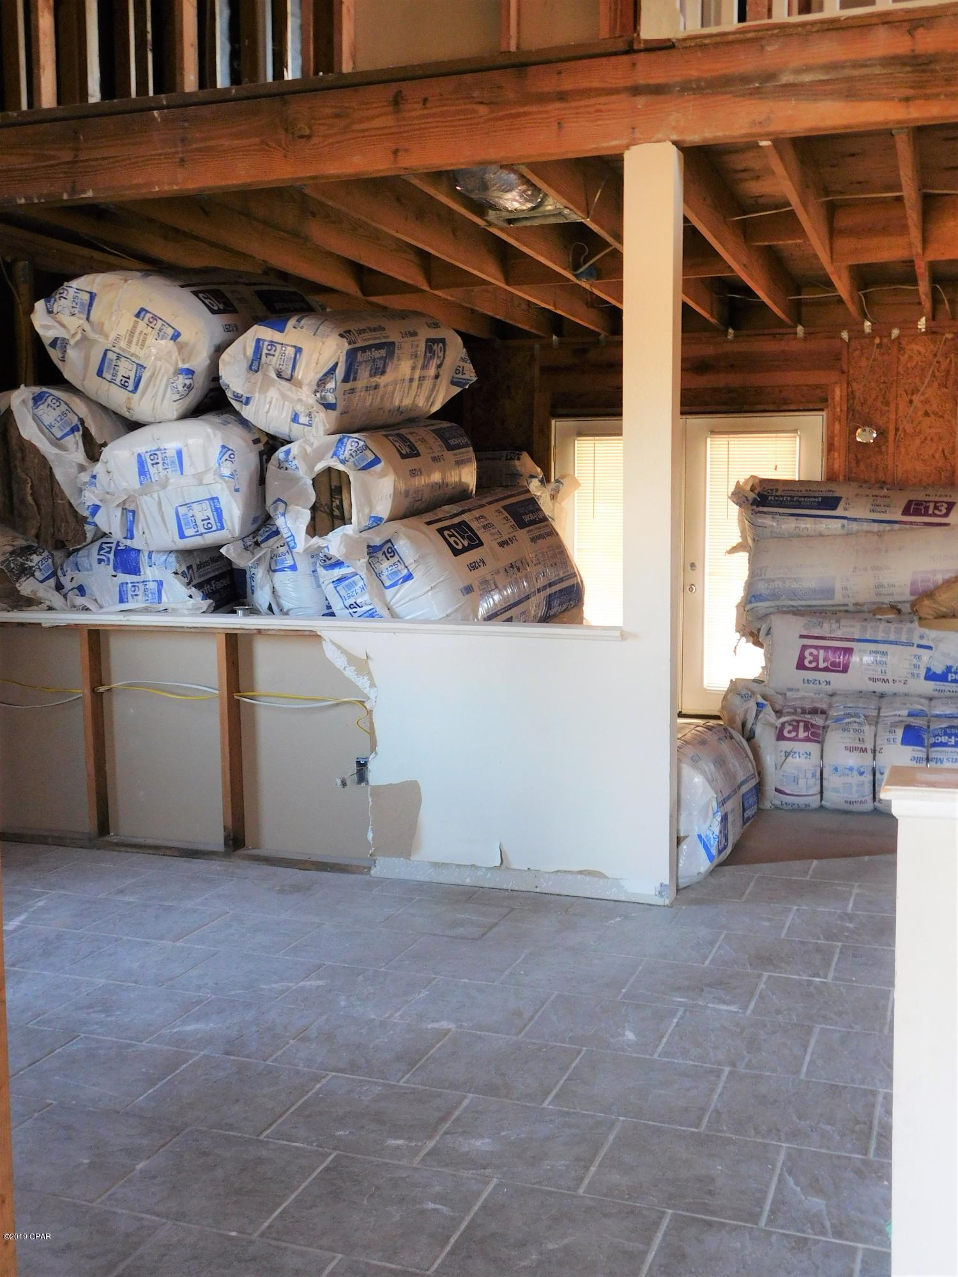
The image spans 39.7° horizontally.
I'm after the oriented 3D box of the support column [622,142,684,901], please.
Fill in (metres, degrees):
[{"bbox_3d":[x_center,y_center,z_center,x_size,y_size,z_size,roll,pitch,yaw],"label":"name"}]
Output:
[{"bbox_3d":[0.582,-0.352,4.492,0.160,2.500,0.155,2,5,20],"label":"support column"}]

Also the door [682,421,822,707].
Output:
[{"bbox_3d":[1.849,-0.491,8.950,0.914,2.030,0.050,2,5,20],"label":"door"}]

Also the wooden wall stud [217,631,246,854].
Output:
[{"bbox_3d":[-0.948,0.395,5.079,0.038,0.835,0.089,2,6,20],"label":"wooden wall stud"}]

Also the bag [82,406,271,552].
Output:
[{"bbox_3d":[-1.121,-0.728,5.905,0.640,0.520,1.220,1,10,12],"label":"bag"}]

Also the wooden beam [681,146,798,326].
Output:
[{"bbox_3d":[1.275,-1.931,6.437,0.038,0.265,4.340,2,6,20],"label":"wooden beam"}]

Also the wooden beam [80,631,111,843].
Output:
[{"bbox_3d":[-1.519,0.374,5.282,0.038,0.830,0.089,2,6,20],"label":"wooden beam"}]

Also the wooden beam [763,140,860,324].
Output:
[{"bbox_3d":[1.658,-1.918,6.301,0.038,0.265,4.340,2,6,20],"label":"wooden beam"}]

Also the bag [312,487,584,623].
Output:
[{"bbox_3d":[-0.090,-0.284,5.600,0.600,0.500,1.170,-16,4,38],"label":"bag"}]

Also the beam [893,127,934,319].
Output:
[{"bbox_3d":[2.040,-1.906,6.165,0.038,0.265,4.340,2,6,20],"label":"beam"}]

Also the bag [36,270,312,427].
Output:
[{"bbox_3d":[-1.300,-1.312,5.979,0.660,0.580,1.220,1,13,14],"label":"bag"}]

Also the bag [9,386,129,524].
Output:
[{"bbox_3d":[-1.597,-0.807,6.050,0.600,0.500,1.150,18,12,22],"label":"bag"}]

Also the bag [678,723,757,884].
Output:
[{"bbox_3d":[0.763,0.602,5.220,0.560,0.500,1.150,2,5,24],"label":"bag"}]

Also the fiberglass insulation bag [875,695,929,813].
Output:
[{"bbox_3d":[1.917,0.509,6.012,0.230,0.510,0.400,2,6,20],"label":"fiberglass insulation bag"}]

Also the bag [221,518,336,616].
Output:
[{"bbox_3d":[-0.584,-0.210,5.650,0.550,0.460,1.150,2,6,25],"label":"bag"}]

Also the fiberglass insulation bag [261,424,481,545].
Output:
[{"bbox_3d":[-0.405,-0.695,5.705,0.500,0.450,1.150,2,10,19],"label":"fiberglass insulation bag"}]

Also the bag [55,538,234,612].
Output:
[{"bbox_3d":[-1.235,-0.208,5.820,0.600,0.460,1.150,-3,5,26],"label":"bag"}]

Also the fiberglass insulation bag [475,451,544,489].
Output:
[{"bbox_3d":[-0.126,-0.749,6.850,0.550,0.460,1.150,-6,6,35],"label":"fiberglass insulation bag"}]

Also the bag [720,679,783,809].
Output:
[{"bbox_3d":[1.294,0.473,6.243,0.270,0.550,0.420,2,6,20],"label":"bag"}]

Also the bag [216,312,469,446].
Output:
[{"bbox_3d":[-0.574,-1.162,5.850,0.570,0.470,1.200,-1,12,26],"label":"bag"}]

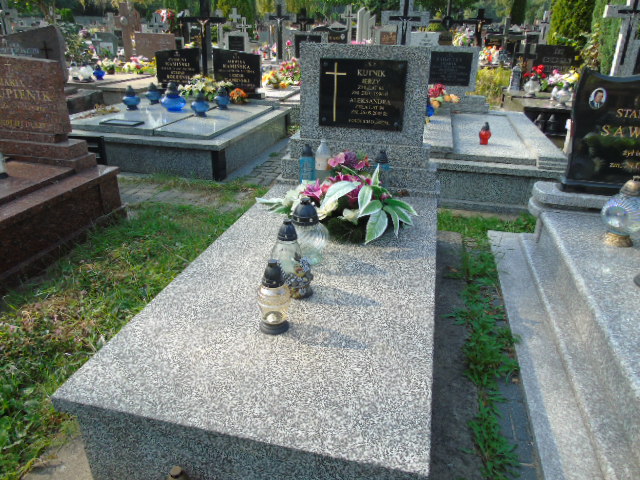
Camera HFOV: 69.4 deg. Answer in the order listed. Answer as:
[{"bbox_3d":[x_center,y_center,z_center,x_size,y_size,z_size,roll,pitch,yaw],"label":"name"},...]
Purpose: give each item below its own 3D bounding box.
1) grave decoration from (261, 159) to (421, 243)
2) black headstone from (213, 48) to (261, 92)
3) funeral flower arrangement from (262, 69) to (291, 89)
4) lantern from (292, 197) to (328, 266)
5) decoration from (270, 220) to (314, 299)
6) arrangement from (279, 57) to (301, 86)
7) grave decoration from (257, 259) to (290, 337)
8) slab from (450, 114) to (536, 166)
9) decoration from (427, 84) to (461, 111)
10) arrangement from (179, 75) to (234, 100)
[{"bbox_3d":[0.097,-0.228,2.350,0.780,0.290,0.480,6,25,12],"label":"grave decoration"},{"bbox_3d":[-1.158,-2.358,6.450,0.700,0.580,0.100,8,26,17],"label":"black headstone"},{"bbox_3d":[-0.744,-2.760,7.900,0.460,0.340,0.350,6,25,12],"label":"funeral flower arrangement"},{"bbox_3d":[-0.043,-0.043,1.962,0.162,0.272,0.162,0,24,0],"label":"lantern"},{"bbox_3d":[-0.105,0.059,1.718,0.165,0.288,0.150,-5,25,-10],"label":"decoration"},{"bbox_3d":[-0.514,-2.981,8.200,0.460,0.520,0.380,6,25,12],"label":"arrangement"},{"bbox_3d":[-0.151,0.178,1.501,0.109,0.250,0.109,0,24,0],"label":"grave decoration"},{"bbox_3d":[1.663,-1.059,4.677,0.640,0.060,2.030,7,25,14],"label":"slab"},{"bbox_3d":[1.477,-1.711,5.550,0.420,0.340,0.320,6,25,12],"label":"decoration"},{"bbox_3d":[-1.510,-2.016,6.150,0.720,0.350,0.380,6,25,12],"label":"arrangement"}]

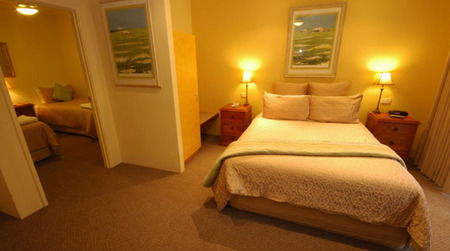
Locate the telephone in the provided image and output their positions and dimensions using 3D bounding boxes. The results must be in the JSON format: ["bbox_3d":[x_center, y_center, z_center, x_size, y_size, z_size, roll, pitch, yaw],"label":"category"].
[{"bbox_3d":[2.459,-0.157,2.666,0.214,0.071,0.186,5,19,19],"label":"telephone"}]

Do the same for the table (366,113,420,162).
[{"bbox_3d":[2.379,0.213,2.768,0.479,0.708,0.429,5,19,19],"label":"table"}]

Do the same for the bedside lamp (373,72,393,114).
[{"bbox_3d":[2.243,-0.461,2.696,0.200,0.615,0.200,5,19,19],"label":"bedside lamp"}]

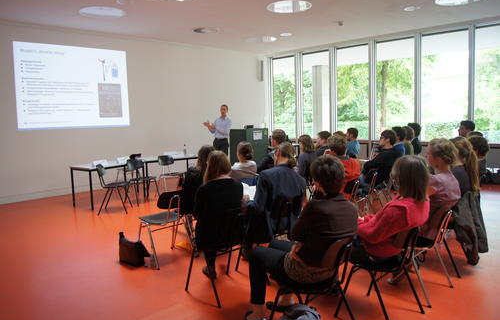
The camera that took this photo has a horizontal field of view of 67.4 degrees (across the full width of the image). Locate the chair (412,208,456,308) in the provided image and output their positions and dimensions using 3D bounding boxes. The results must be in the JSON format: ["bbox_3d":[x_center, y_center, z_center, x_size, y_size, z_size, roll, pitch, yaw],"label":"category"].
[{"bbox_3d":[1.429,0.724,3.196,0.500,0.790,0.540,-9,9,-44],"label":"chair"}]

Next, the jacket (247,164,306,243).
[{"bbox_3d":[0.242,0.412,3.550,0.500,0.670,0.400,-7,9,-41],"label":"jacket"}]

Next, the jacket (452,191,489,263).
[{"bbox_3d":[2.078,0.597,3.483,0.250,0.650,0.460,4,9,42],"label":"jacket"}]

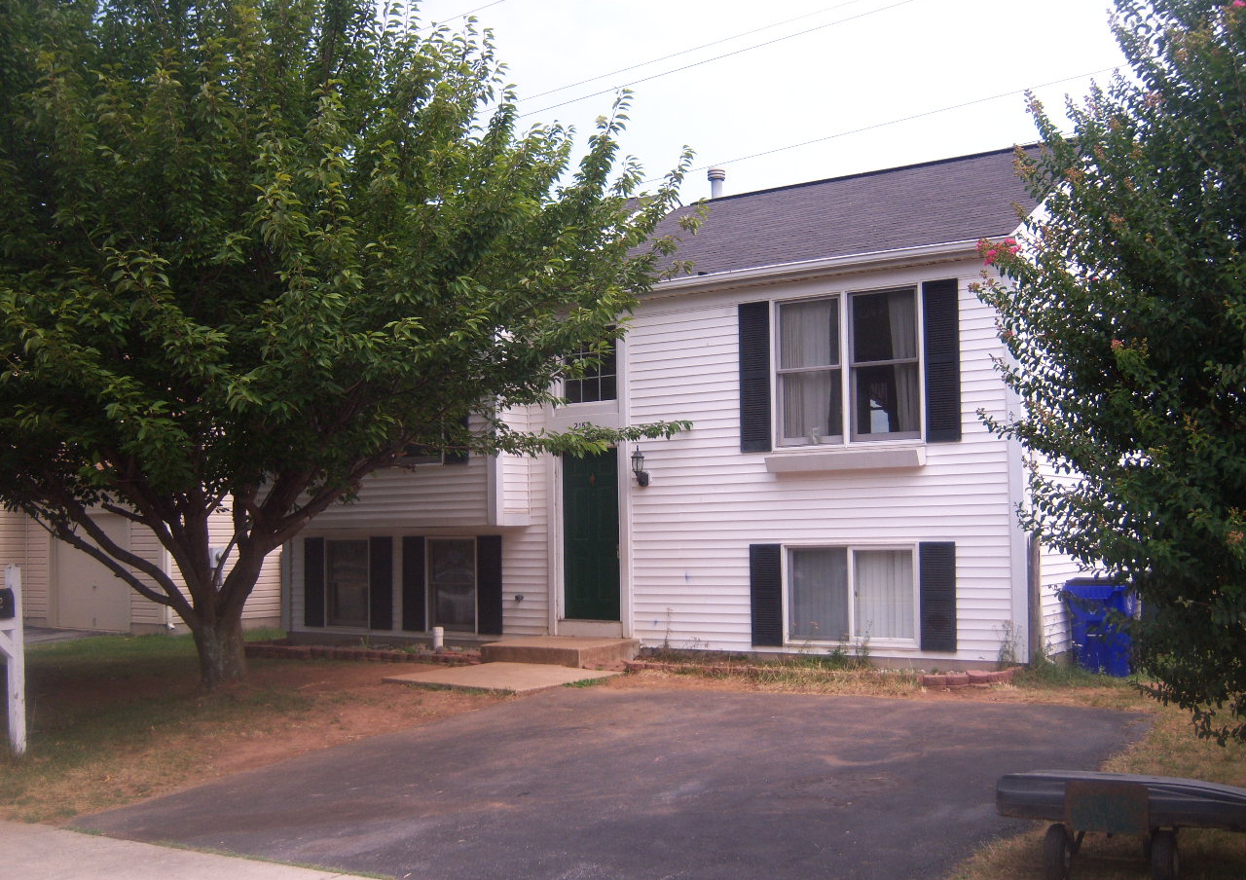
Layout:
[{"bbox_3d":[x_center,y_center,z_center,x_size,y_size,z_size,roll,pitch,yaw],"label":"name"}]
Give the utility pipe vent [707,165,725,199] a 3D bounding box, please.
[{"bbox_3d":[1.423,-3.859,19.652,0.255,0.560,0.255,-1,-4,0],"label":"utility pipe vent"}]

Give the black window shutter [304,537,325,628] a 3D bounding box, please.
[{"bbox_3d":[-4.208,1.936,17.624,0.370,1.202,0.035,-4,-5,31],"label":"black window shutter"}]

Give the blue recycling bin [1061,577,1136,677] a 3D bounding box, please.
[{"bbox_3d":[4.953,1.923,13.369,0.615,1.010,0.740,-4,-5,31],"label":"blue recycling bin"}]

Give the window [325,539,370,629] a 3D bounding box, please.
[{"bbox_3d":[-3.630,1.893,17.133,0.822,1.183,0.080,-4,-5,31],"label":"window"}]

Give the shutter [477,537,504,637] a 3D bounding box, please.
[{"bbox_3d":[-1.623,1.780,15.861,0.381,1.209,0.035,-4,-5,31],"label":"shutter"}]

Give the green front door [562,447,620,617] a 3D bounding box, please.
[{"bbox_3d":[-0.343,1.116,15.278,0.815,2.004,0.060,-4,-5,31],"label":"green front door"}]

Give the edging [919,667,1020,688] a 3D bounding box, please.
[{"bbox_3d":[3.316,2.257,12.342,0.740,0.120,0.760,-4,-5,31],"label":"edging"}]

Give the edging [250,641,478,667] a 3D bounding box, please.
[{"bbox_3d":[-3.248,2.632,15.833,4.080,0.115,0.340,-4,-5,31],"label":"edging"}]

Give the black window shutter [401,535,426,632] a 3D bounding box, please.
[{"bbox_3d":[-2.705,1.852,16.703,0.375,1.212,0.035,-4,-5,31],"label":"black window shutter"}]

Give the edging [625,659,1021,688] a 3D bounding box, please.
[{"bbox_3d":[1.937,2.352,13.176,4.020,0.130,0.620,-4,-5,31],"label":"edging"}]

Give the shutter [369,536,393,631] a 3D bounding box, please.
[{"bbox_3d":[-3.183,1.880,16.996,0.382,1.211,0.035,-4,-5,31],"label":"shutter"}]

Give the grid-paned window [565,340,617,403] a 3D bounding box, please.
[{"bbox_3d":[-0.365,-0.876,15.389,0.772,0.859,0.070,-4,-5,31],"label":"grid-paned window"}]

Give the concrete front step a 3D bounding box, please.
[{"bbox_3d":[-0.717,2.417,14.723,1.350,0.207,1.240,-4,-5,31],"label":"concrete front step"}]

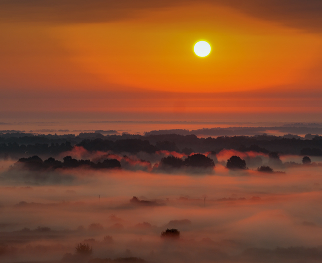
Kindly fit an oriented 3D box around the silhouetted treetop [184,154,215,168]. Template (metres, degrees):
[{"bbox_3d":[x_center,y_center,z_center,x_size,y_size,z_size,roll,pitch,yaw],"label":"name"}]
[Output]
[{"bbox_3d":[32.420,28.000,1448.420,25.300,17.300,20.200,0,0,0],"label":"silhouetted treetop"}]

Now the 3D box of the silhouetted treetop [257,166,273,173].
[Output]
[{"bbox_3d":[88.780,33.130,1461.240,13.600,6.800,11.600,0,0,0],"label":"silhouetted treetop"}]

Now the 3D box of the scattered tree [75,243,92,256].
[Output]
[{"bbox_3d":[-26.130,40.680,585.530,5.600,5.400,5.600,0,0,0],"label":"scattered tree"}]

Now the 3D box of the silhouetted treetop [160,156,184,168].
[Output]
[{"bbox_3d":[10.110,28.840,1448.420,19.400,15.600,15.500,0,0,0],"label":"silhouetted treetop"}]

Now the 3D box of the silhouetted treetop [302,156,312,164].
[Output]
[{"bbox_3d":[141.820,29.580,1667.880,9.200,10.700,9.200,0,0,0],"label":"silhouetted treetop"}]

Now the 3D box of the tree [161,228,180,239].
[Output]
[{"bbox_3d":[3.860,40.190,663.130,7.300,5.200,6.600,0,0,0],"label":"tree"}]

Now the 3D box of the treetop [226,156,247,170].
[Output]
[{"bbox_3d":[65.510,28.970,1487.570,16.900,14.700,16.000,0,0,0],"label":"treetop"}]

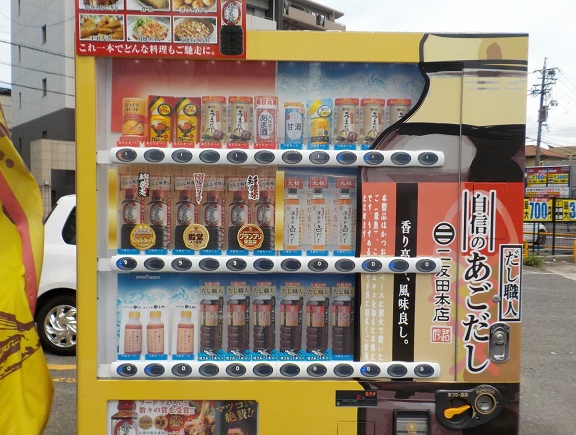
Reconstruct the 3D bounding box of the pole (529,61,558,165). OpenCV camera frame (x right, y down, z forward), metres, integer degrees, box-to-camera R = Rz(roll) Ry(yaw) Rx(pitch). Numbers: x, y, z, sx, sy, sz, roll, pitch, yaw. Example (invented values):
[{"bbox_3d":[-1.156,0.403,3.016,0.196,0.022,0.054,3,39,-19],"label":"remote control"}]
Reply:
[{"bbox_3d":[20.025,-6.309,40.000,2.200,12.550,1.500,3,2,0],"label":"pole"}]

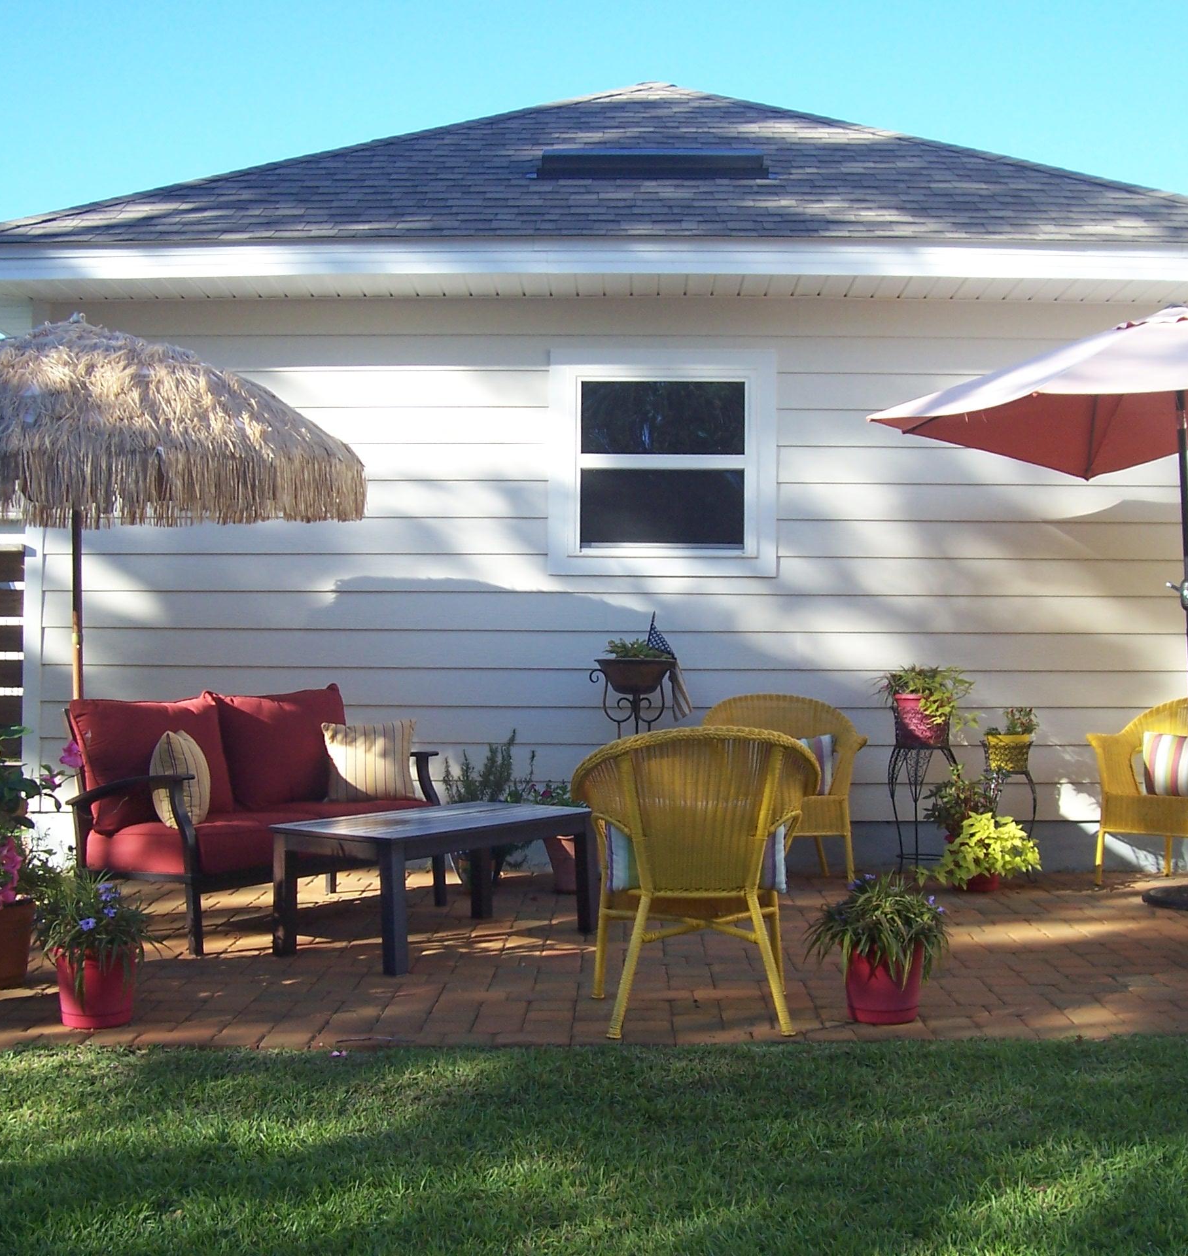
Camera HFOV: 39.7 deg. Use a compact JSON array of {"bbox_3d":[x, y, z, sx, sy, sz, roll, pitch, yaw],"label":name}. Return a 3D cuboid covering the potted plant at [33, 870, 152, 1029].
[{"bbox_3d":[-1.434,0.902,4.700,0.345,0.425,0.345,0,-1,0],"label":"potted plant"}]

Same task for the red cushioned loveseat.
[{"bbox_3d":[-1.285,0.685,6.380,0.760,0.880,1.350,-1,-1,35],"label":"red cushioned loveseat"}]

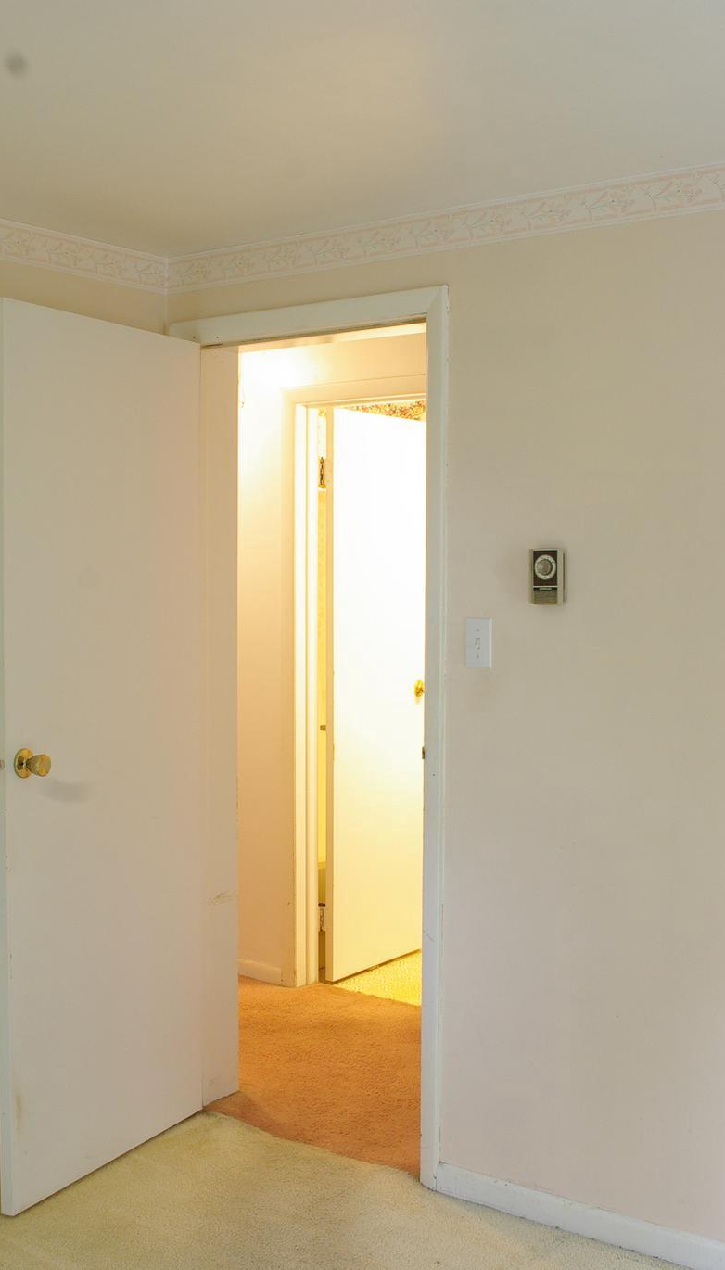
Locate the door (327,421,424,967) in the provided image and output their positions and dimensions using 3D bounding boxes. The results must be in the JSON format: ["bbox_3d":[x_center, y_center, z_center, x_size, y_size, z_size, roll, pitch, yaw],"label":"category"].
[{"bbox_3d":[0.074,0.209,5.245,0.036,2.020,0.610,2,3,39],"label":"door"}]

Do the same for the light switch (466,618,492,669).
[{"bbox_3d":[0.261,0.019,3.196,0.070,0.114,0.014,2,3,37],"label":"light switch"}]

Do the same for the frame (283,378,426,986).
[{"bbox_3d":[0.055,0.201,4.789,0.750,2.090,0.130,2,3,37],"label":"frame"}]

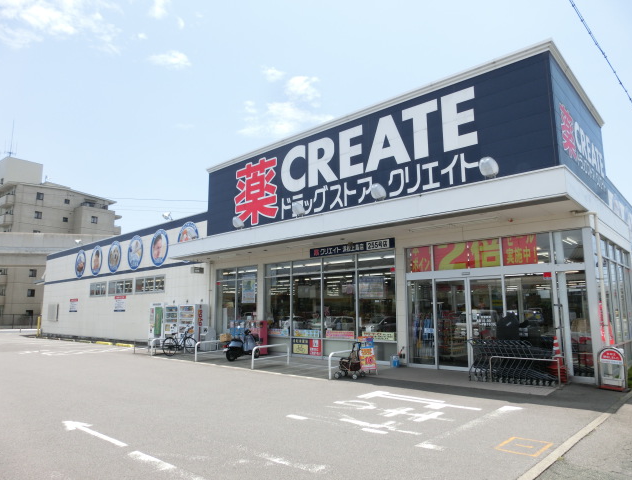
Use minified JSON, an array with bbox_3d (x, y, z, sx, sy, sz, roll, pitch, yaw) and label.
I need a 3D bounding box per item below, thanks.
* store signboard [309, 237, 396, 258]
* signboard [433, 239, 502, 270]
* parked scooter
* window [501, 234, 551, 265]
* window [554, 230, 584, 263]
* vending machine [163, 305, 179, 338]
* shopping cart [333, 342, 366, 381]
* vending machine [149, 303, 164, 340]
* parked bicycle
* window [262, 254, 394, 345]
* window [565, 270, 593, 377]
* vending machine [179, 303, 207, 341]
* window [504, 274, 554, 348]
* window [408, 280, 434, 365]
[{"bbox_3d":[1.092,0.293,14.810,3.564,0.298,0.085,-9,-13,42],"label":"store signboard"},{"bbox_3d":[4.113,0.442,12.149,1.874,0.760,0.057,-9,-13,42],"label":"signboard"},{"bbox_3d":[-2.364,3.416,14.564,0.650,1.020,1.680,-6,-12,32],"label":"parked scooter"},{"bbox_3d":[5.259,0.276,11.119,1.192,0.795,0.100,-8,-12,42],"label":"window"},{"bbox_3d":[5.954,0.181,10.493,0.655,0.801,0.100,-8,-12,42],"label":"window"},{"bbox_3d":[-6.150,3.871,19.903,1.131,1.846,0.710,-9,-13,42],"label":"vending machine"},{"bbox_3d":[0.807,2.886,10.684,0.650,0.840,0.510,-4,-10,22],"label":"shopping cart"},{"bbox_3d":[-7.122,3.954,20.656,1.294,1.988,0.710,-9,-13,42],"label":"vending machine"},{"bbox_3d":[-4.931,3.716,16.365,0.560,1.040,1.750,-6,-11,30],"label":"parked bicycle"},{"bbox_3d":[0.217,2.038,15.490,5.981,2.816,0.100,-8,-12,42],"label":"window"},{"bbox_3d":[6.013,1.892,10.108,0.398,2.393,0.085,-9,-13,42],"label":"window"},{"bbox_3d":[-5.183,3.713,18.831,1.248,1.840,0.660,-8,-12,42],"label":"vending machine"},{"bbox_3d":[5.233,1.982,10.818,1.179,2.293,0.085,-9,-13,42],"label":"window"},{"bbox_3d":[3.037,2.392,12.829,0.888,2.496,0.100,-8,-12,42],"label":"window"}]

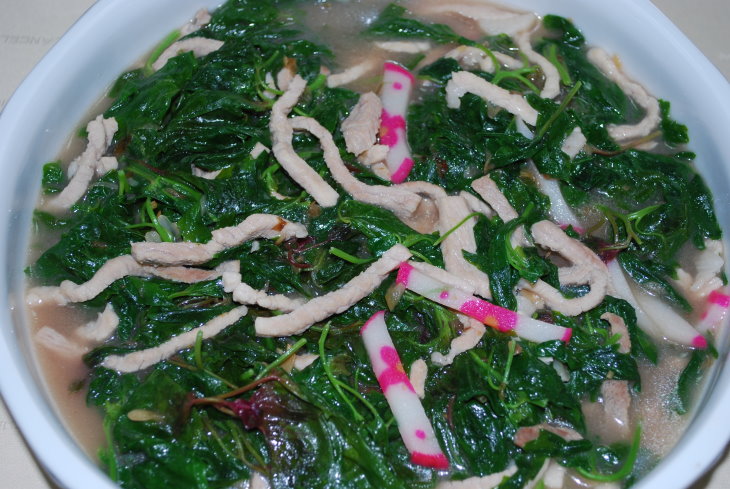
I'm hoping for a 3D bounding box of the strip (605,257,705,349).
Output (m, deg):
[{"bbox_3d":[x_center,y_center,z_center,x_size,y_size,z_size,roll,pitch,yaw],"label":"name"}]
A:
[{"bbox_3d":[0.099,0.023,0.370,0.012,0.009,0.046,-36,65,-21],"label":"strip"}]

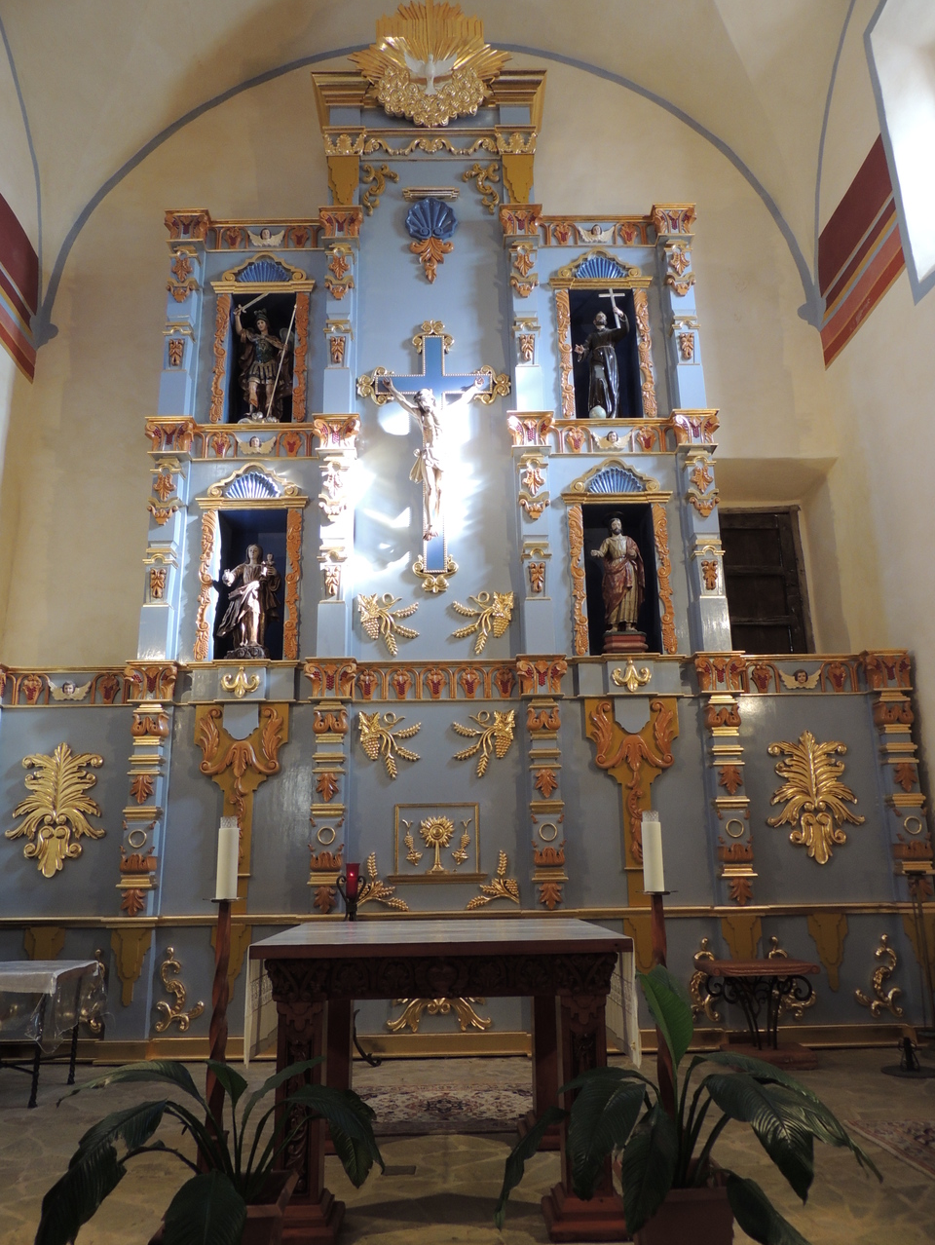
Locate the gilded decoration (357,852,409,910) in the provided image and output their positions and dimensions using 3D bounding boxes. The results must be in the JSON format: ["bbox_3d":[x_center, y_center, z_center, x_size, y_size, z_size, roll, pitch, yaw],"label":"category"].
[{"bbox_3d":[-0.609,1.857,6.192,0.388,0.403,0.070,-1,-15,-1],"label":"gilded decoration"}]

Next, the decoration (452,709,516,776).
[{"bbox_3d":[0.127,0.925,6.583,0.476,0.497,0.080,-1,-16,0],"label":"decoration"}]

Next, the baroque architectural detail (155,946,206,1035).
[{"bbox_3d":[-1.975,2.536,5.996,0.323,0.542,0.080,-1,-15,-1],"label":"baroque architectural detail"}]

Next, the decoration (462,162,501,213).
[{"bbox_3d":[0.128,-4.005,7.967,0.346,0.553,0.070,-1,-16,0],"label":"decoration"}]

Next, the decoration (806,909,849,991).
[{"bbox_3d":[2.588,2.347,6.152,0.286,0.527,0.050,-1,-15,-1],"label":"decoration"}]

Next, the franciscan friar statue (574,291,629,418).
[{"bbox_3d":[1.181,-2.303,7.481,0.492,1.346,0.400,-2,-15,4],"label":"franciscan friar statue"}]

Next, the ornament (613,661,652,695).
[{"bbox_3d":[1.220,0.399,6.414,0.293,0.247,0.060,-1,-15,-1],"label":"ornament"}]

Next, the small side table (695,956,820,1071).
[{"bbox_3d":[1.952,2.589,5.737,0.674,0.635,0.466,-1,-15,-1],"label":"small side table"}]

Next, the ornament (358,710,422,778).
[{"bbox_3d":[-0.577,0.910,6.441,0.467,0.504,0.080,-1,-15,-1],"label":"ornament"}]

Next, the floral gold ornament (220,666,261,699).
[{"bbox_3d":[-1.723,0.460,6.582,0.288,0.236,0.070,-1,-16,0],"label":"floral gold ornament"}]

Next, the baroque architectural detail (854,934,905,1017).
[{"bbox_3d":[2.931,2.538,6.203,0.348,0.560,0.060,-1,-15,-1],"label":"baroque architectural detail"}]

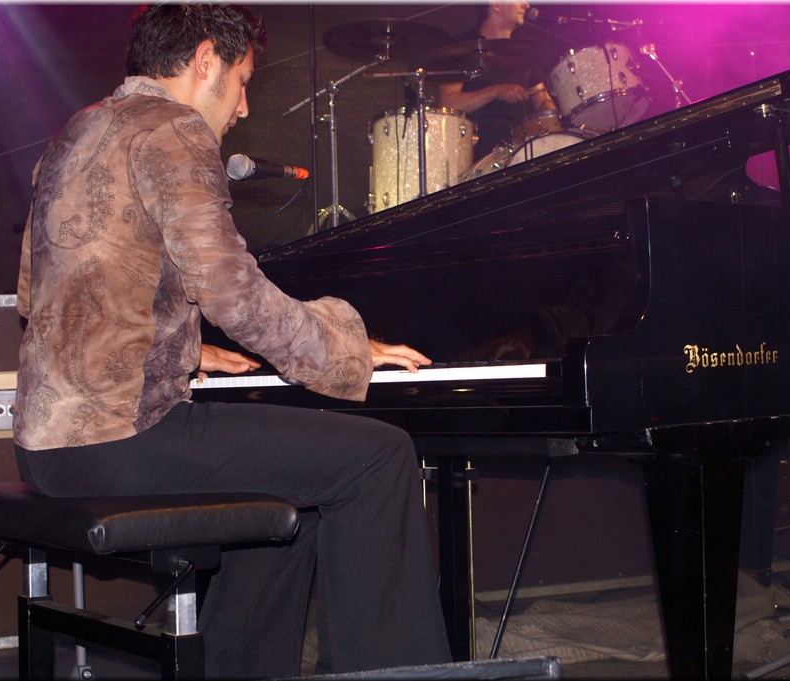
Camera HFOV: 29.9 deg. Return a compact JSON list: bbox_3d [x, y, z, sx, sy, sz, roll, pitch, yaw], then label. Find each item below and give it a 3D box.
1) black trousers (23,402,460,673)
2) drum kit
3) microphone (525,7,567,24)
[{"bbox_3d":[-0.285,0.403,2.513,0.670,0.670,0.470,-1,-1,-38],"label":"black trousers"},{"bbox_3d":[0.314,-0.673,5.363,1.450,1.030,1.200,-2,-1,-33],"label":"drum kit"},{"bbox_3d":[0.597,-1.277,5.812,0.183,0.050,0.050,-3,-1,36],"label":"microphone"}]

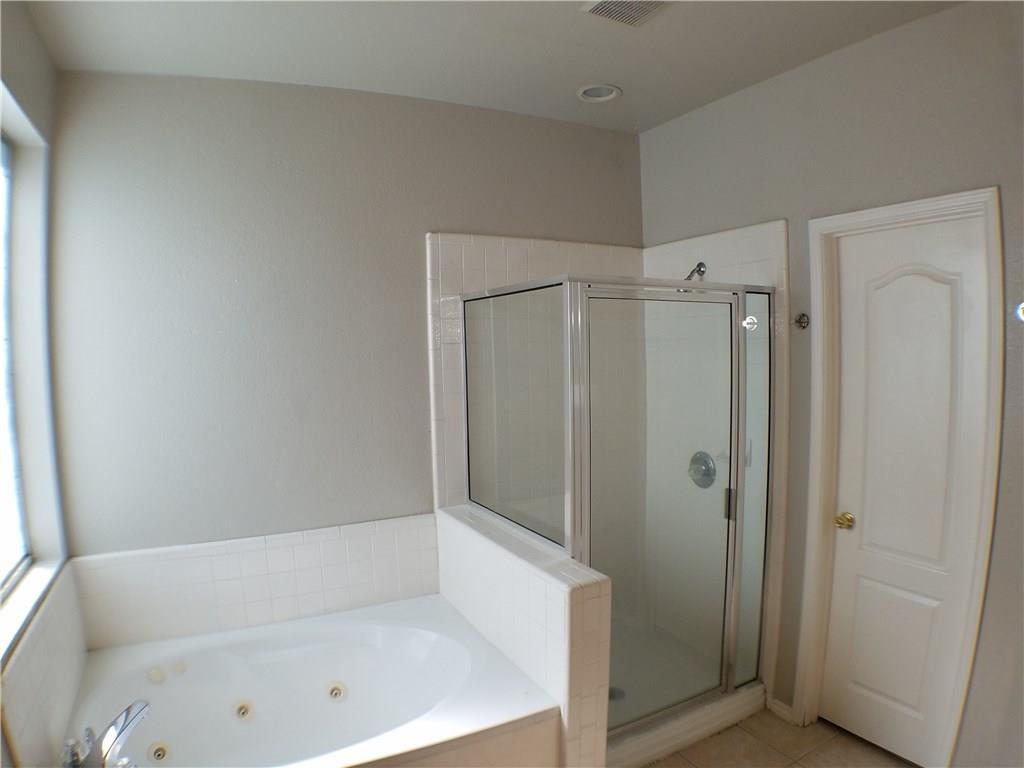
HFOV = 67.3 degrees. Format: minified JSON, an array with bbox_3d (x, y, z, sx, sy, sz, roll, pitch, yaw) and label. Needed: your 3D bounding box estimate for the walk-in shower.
[{"bbox_3d":[0.446,0.490,3.380,1.020,1.800,0.900,-2,3,-28],"label":"walk-in shower"}]

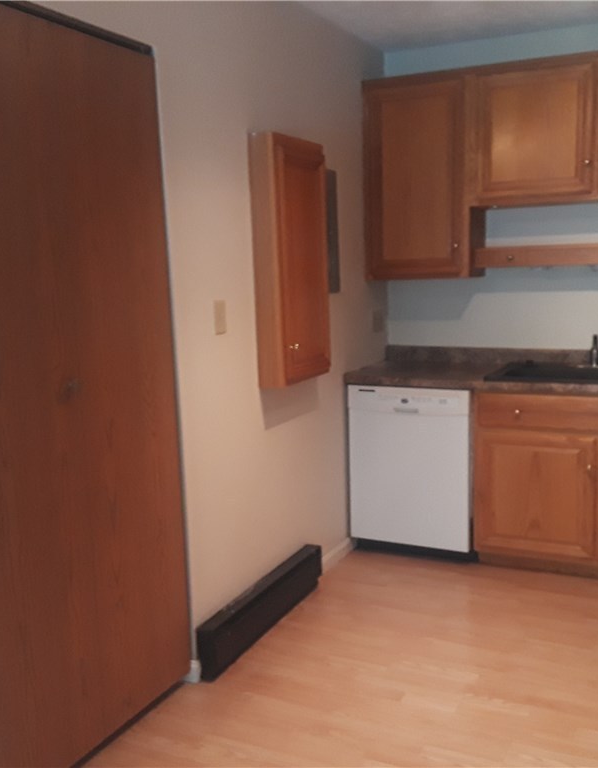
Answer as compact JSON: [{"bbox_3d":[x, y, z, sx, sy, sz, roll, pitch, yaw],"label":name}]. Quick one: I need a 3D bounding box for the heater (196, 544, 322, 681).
[{"bbox_3d":[-0.127,0.878,3.293,0.070,0.183,0.912,2,9,26],"label":"heater"}]

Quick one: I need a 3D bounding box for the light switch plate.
[{"bbox_3d":[-0.277,-0.241,2.961,0.008,0.116,0.075,2,9,26],"label":"light switch plate"}]

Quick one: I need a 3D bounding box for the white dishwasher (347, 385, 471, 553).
[{"bbox_3d":[0.648,0.372,4.189,0.597,0.794,0.600,2,9,26],"label":"white dishwasher"}]

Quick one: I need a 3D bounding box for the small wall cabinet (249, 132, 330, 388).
[{"bbox_3d":[-0.023,-0.491,3.345,0.110,0.957,0.449,2,9,26],"label":"small wall cabinet"}]

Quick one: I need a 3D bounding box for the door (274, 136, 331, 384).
[{"bbox_3d":[0.021,-0.490,3.329,0.022,0.933,0.439,2,9,26],"label":"door"}]

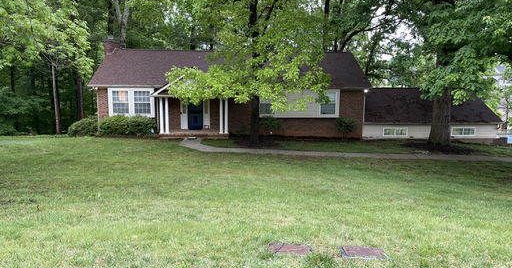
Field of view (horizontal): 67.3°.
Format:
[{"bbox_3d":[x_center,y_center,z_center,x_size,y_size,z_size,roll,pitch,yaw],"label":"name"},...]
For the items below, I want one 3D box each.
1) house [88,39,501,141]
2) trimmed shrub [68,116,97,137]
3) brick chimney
[{"bbox_3d":[2.532,-3.075,25.781,24.000,5.500,8.940,0,9,-4],"label":"house"},{"bbox_3d":[-9.761,-0.473,22.466,1.700,1.130,1.500,0,9,-4],"label":"trimmed shrub"},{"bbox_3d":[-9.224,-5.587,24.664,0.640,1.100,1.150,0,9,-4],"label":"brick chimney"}]

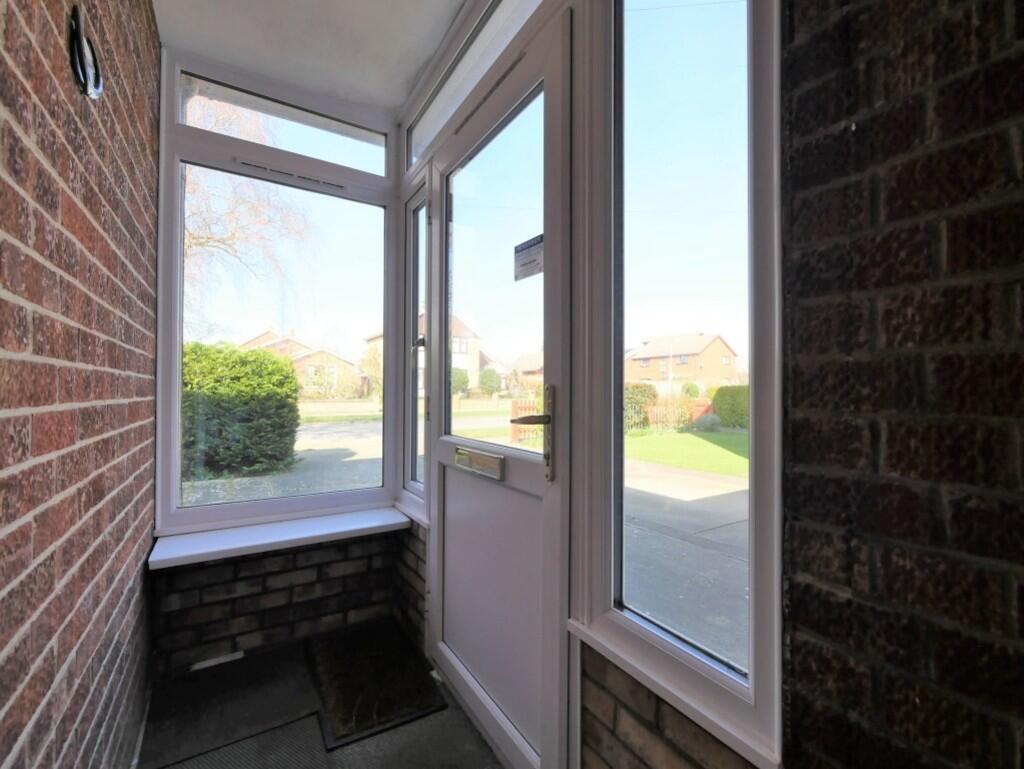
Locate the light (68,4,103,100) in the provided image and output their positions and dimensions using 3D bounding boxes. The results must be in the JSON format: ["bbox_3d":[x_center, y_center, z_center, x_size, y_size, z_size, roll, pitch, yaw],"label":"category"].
[{"bbox_3d":[-0.789,-0.618,0.779,0.035,0.152,0.120,1,-1,-34],"label":"light"}]

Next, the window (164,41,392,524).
[{"bbox_3d":[-0.964,-0.342,1.794,0.880,1.817,0.075,1,-1,-30],"label":"window"}]

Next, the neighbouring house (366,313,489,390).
[{"bbox_3d":[-7.295,-2.002,34.344,7.200,7.200,6.500,1,-1,-30],"label":"neighbouring house"}]

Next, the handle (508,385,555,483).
[{"bbox_3d":[0.047,0.118,1.052,0.056,0.236,0.122,1,-1,-34],"label":"handle"}]

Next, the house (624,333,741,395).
[{"bbox_3d":[22.261,-1.934,53.799,8.250,7.700,9.600,1,-1,-34],"label":"house"}]

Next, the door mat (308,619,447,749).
[{"bbox_3d":[-0.558,1.111,1.625,0.385,0.012,0.645,1,-1,-34],"label":"door mat"}]

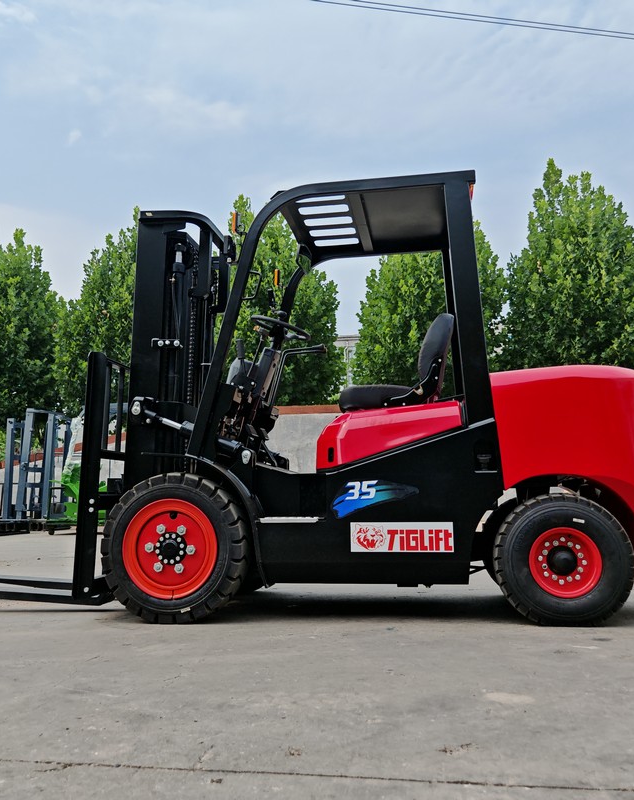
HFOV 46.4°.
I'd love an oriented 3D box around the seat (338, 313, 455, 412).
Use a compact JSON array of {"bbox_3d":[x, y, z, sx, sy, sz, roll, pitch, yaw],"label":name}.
[{"bbox_3d":[0.429,-0.152,3.931,0.580,0.500,0.500,-2,-8,9],"label":"seat"}]

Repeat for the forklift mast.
[{"bbox_3d":[-0.755,0.018,4.095,0.320,1.980,0.720,0,-8,9],"label":"forklift mast"}]

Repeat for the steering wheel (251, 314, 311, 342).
[{"bbox_3d":[-0.196,-0.391,4.063,0.365,0.070,0.365,22,-4,2],"label":"steering wheel"}]

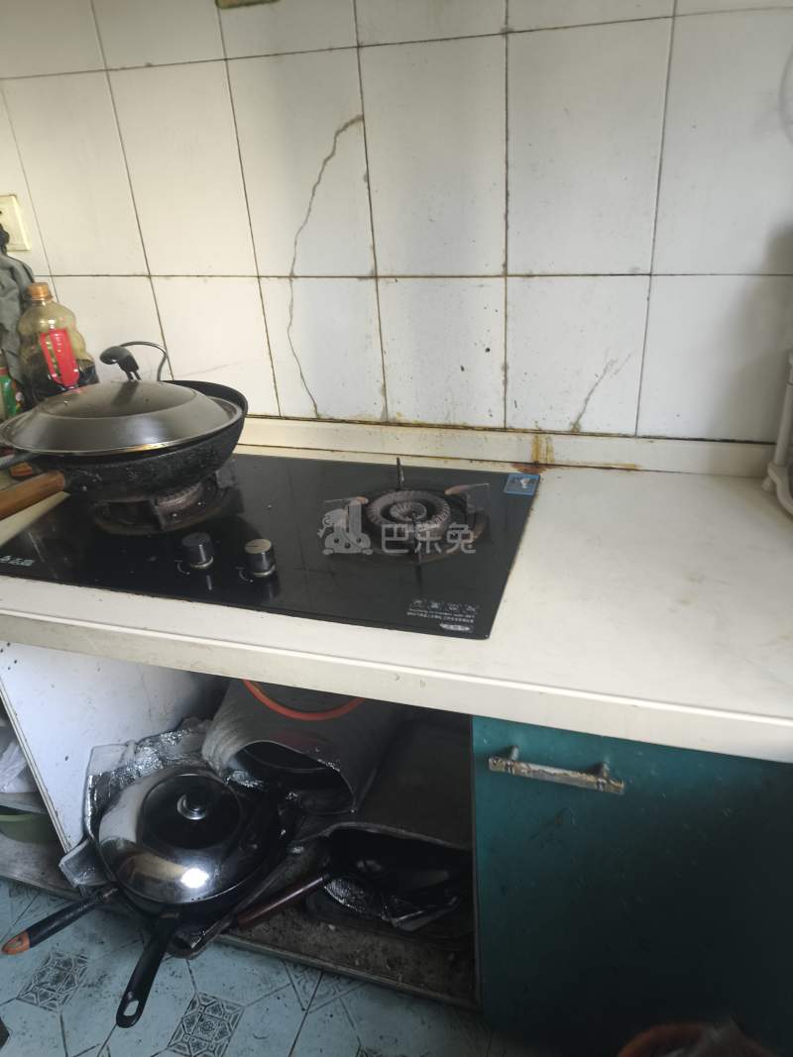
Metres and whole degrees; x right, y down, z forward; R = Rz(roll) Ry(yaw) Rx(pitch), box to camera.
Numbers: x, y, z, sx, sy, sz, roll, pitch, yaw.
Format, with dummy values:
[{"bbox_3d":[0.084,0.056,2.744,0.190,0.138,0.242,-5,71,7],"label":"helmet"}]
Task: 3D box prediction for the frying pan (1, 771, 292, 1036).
[{"bbox_3d":[-0.388,0.548,1.237,0.340,0.170,0.440,13,29,13],"label":"frying pan"}]

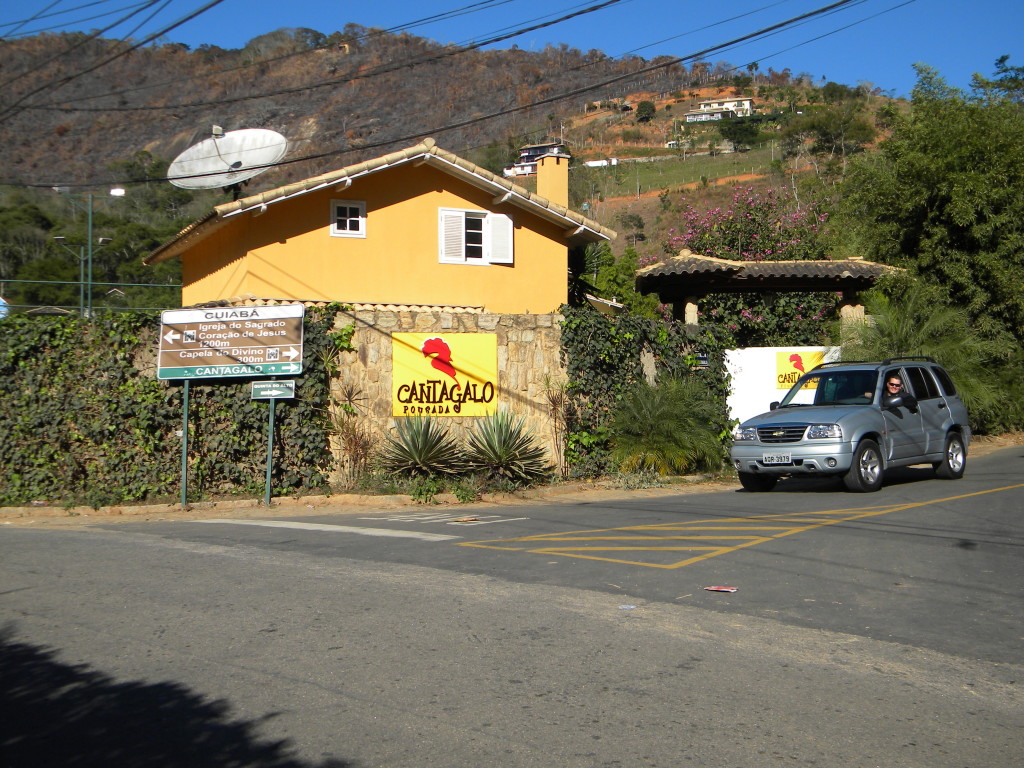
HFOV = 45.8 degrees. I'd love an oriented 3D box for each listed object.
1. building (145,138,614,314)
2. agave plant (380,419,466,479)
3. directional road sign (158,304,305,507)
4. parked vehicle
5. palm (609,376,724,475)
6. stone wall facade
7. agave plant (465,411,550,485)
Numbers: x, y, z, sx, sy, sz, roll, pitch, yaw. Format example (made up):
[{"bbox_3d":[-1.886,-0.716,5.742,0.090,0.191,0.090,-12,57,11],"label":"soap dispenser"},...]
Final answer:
[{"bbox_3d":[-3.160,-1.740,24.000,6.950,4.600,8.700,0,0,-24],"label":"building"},{"bbox_3d":[-1.157,0.812,15.500,1.100,0.800,1.000,0,0,-11],"label":"agave plant"},{"bbox_3d":[-3.446,0.264,14.900,1.780,2.480,0.130,0,0,9],"label":"directional road sign"},{"bbox_3d":[4.620,0.490,16.200,1.780,1.720,4.120,-2,-1,43],"label":"parked vehicle"},{"bbox_3d":[2.191,0.589,17.200,1.650,1.400,1.500,0,0,0],"label":"palm"},{"bbox_3d":[-0.890,0.167,16.347,3.250,2.360,0.350,0,0,-11],"label":"stone wall facade"},{"bbox_3d":[-0.058,0.817,15.600,1.100,0.930,1.000,0,0,0],"label":"agave plant"}]

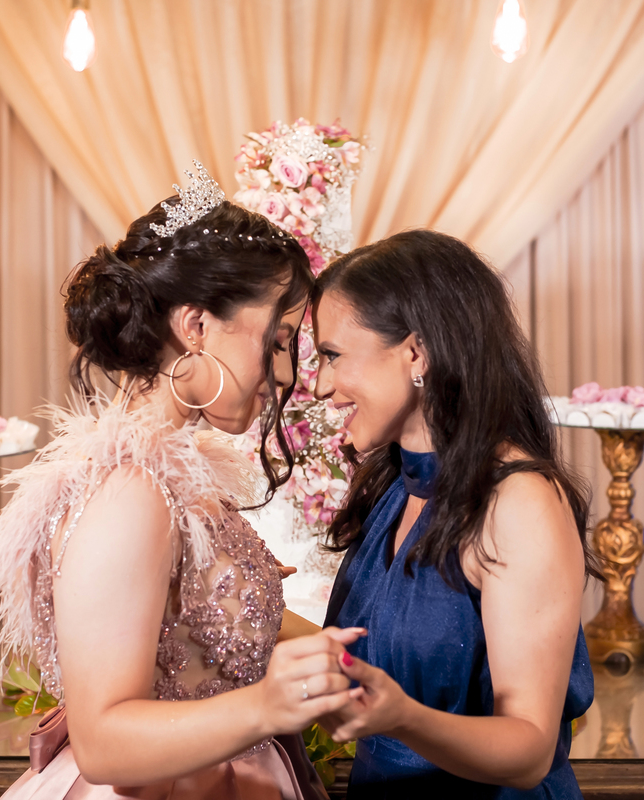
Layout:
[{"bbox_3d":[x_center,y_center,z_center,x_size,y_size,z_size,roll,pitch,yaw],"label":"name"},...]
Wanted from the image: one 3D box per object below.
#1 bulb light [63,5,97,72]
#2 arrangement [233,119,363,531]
[{"bbox_3d":[-0.432,-0.645,2.970,0.063,0.122,0.063,0,4,0],"label":"bulb light"},{"bbox_3d":[-0.041,-0.121,2.778,0.225,0.683,0.220,0,4,0],"label":"arrangement"}]

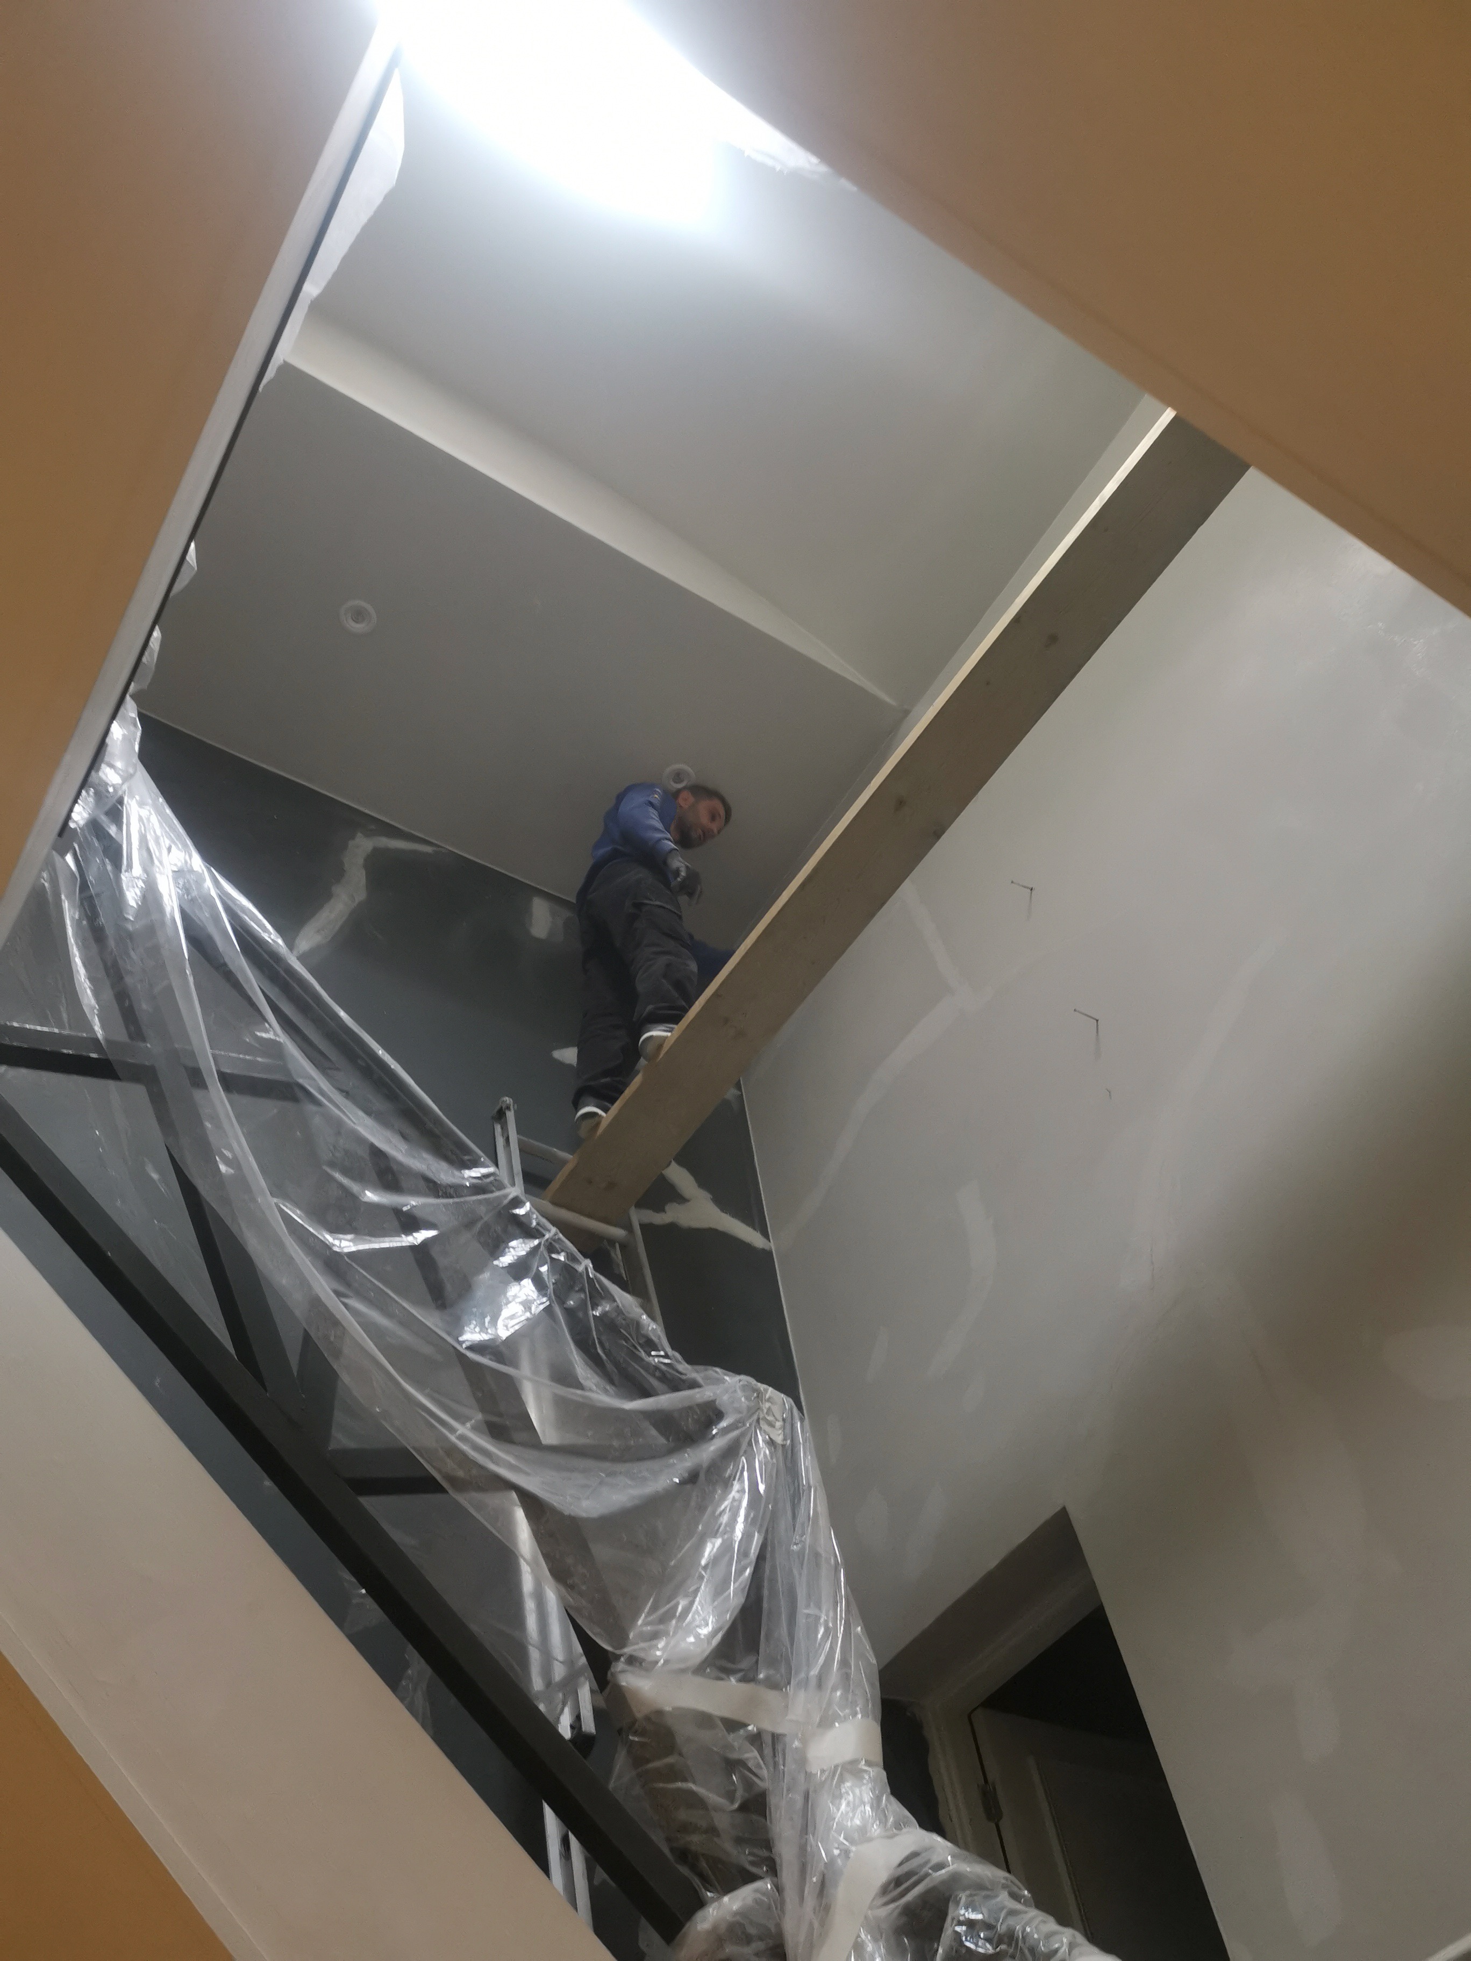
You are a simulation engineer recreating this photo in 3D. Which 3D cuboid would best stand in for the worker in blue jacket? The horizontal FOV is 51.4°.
[{"bbox_3d":[-0.169,-0.144,4.513,0.660,1.620,0.560,10,-56,-16],"label":"worker in blue jacket"}]

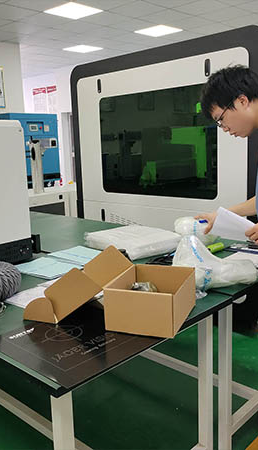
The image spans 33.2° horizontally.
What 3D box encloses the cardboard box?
[{"bbox_3d":[-0.069,0.220,1.596,0.562,0.216,0.310,2,11,19],"label":"cardboard box"}]

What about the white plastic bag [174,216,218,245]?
[{"bbox_3d":[0.405,0.039,2.600,0.270,0.160,0.200,-4,10,-11],"label":"white plastic bag"}]

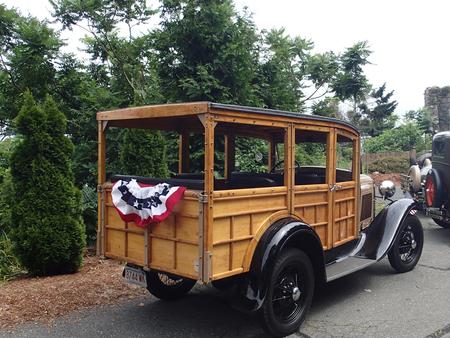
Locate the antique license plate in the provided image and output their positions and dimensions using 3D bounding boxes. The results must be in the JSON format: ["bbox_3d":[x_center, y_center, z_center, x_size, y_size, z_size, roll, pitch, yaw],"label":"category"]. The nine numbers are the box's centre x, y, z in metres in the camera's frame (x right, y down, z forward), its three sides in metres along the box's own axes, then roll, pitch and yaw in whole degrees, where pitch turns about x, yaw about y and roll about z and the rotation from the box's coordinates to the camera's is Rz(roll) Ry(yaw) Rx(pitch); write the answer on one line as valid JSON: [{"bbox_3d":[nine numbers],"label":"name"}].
[{"bbox_3d":[-0.746,0.901,3.471,0.305,0.152,0.020,1,1,43],"label":"antique license plate"}]

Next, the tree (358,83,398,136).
[{"bbox_3d":[8.100,-1.750,22.000,2.700,5.000,2.700,0,1,20],"label":"tree"}]

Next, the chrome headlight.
[{"bbox_3d":[2.225,0.278,5.700,0.230,0.230,0.190,1,1,43],"label":"chrome headlight"}]

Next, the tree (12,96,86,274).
[{"bbox_3d":[-2.324,0.163,5.450,0.960,2.320,0.940,0,1,-23],"label":"tree"}]

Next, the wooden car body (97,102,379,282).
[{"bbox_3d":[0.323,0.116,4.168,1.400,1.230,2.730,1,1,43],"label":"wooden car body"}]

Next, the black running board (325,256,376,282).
[{"bbox_3d":[1.137,0.972,4.031,0.260,0.060,1.050,1,1,43],"label":"black running board"}]

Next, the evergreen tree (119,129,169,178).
[{"bbox_3d":[-1.322,0.152,6.750,0.950,2.300,0.950,0,1,-11],"label":"evergreen tree"}]

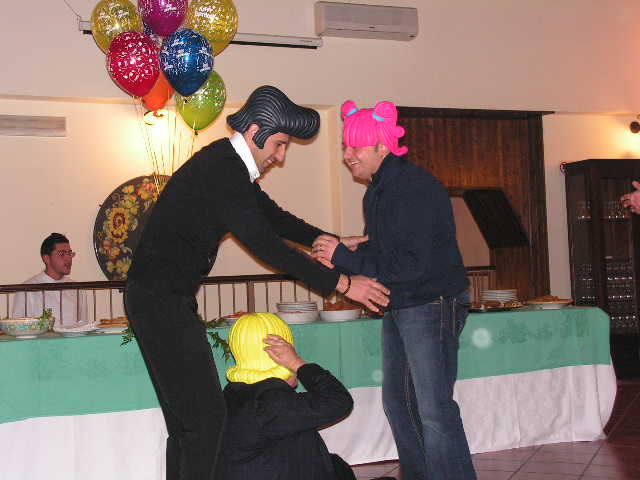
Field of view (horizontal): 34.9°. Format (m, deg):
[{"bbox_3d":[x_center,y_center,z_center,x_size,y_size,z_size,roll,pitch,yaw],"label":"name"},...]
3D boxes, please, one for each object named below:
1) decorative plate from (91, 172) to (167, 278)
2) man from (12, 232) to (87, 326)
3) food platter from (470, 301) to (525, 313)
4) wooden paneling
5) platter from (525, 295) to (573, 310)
[{"bbox_3d":[-1.164,-0.004,7.274,0.920,0.920,0.060,-1,-3,-24],"label":"decorative plate"},{"bbox_3d":[-1.574,0.626,6.176,0.520,1.350,0.750,0,-3,-38],"label":"man"},{"bbox_3d":[1.005,0.388,6.028,0.420,0.075,0.320,-1,-3,-24],"label":"food platter"},{"bbox_3d":[1.276,0.098,8.474,1.640,2.360,0.160,-1,-3,-24],"label":"wooden paneling"},{"bbox_3d":[1.398,0.367,6.228,0.300,0.095,0.300,-1,-3,-24],"label":"platter"}]

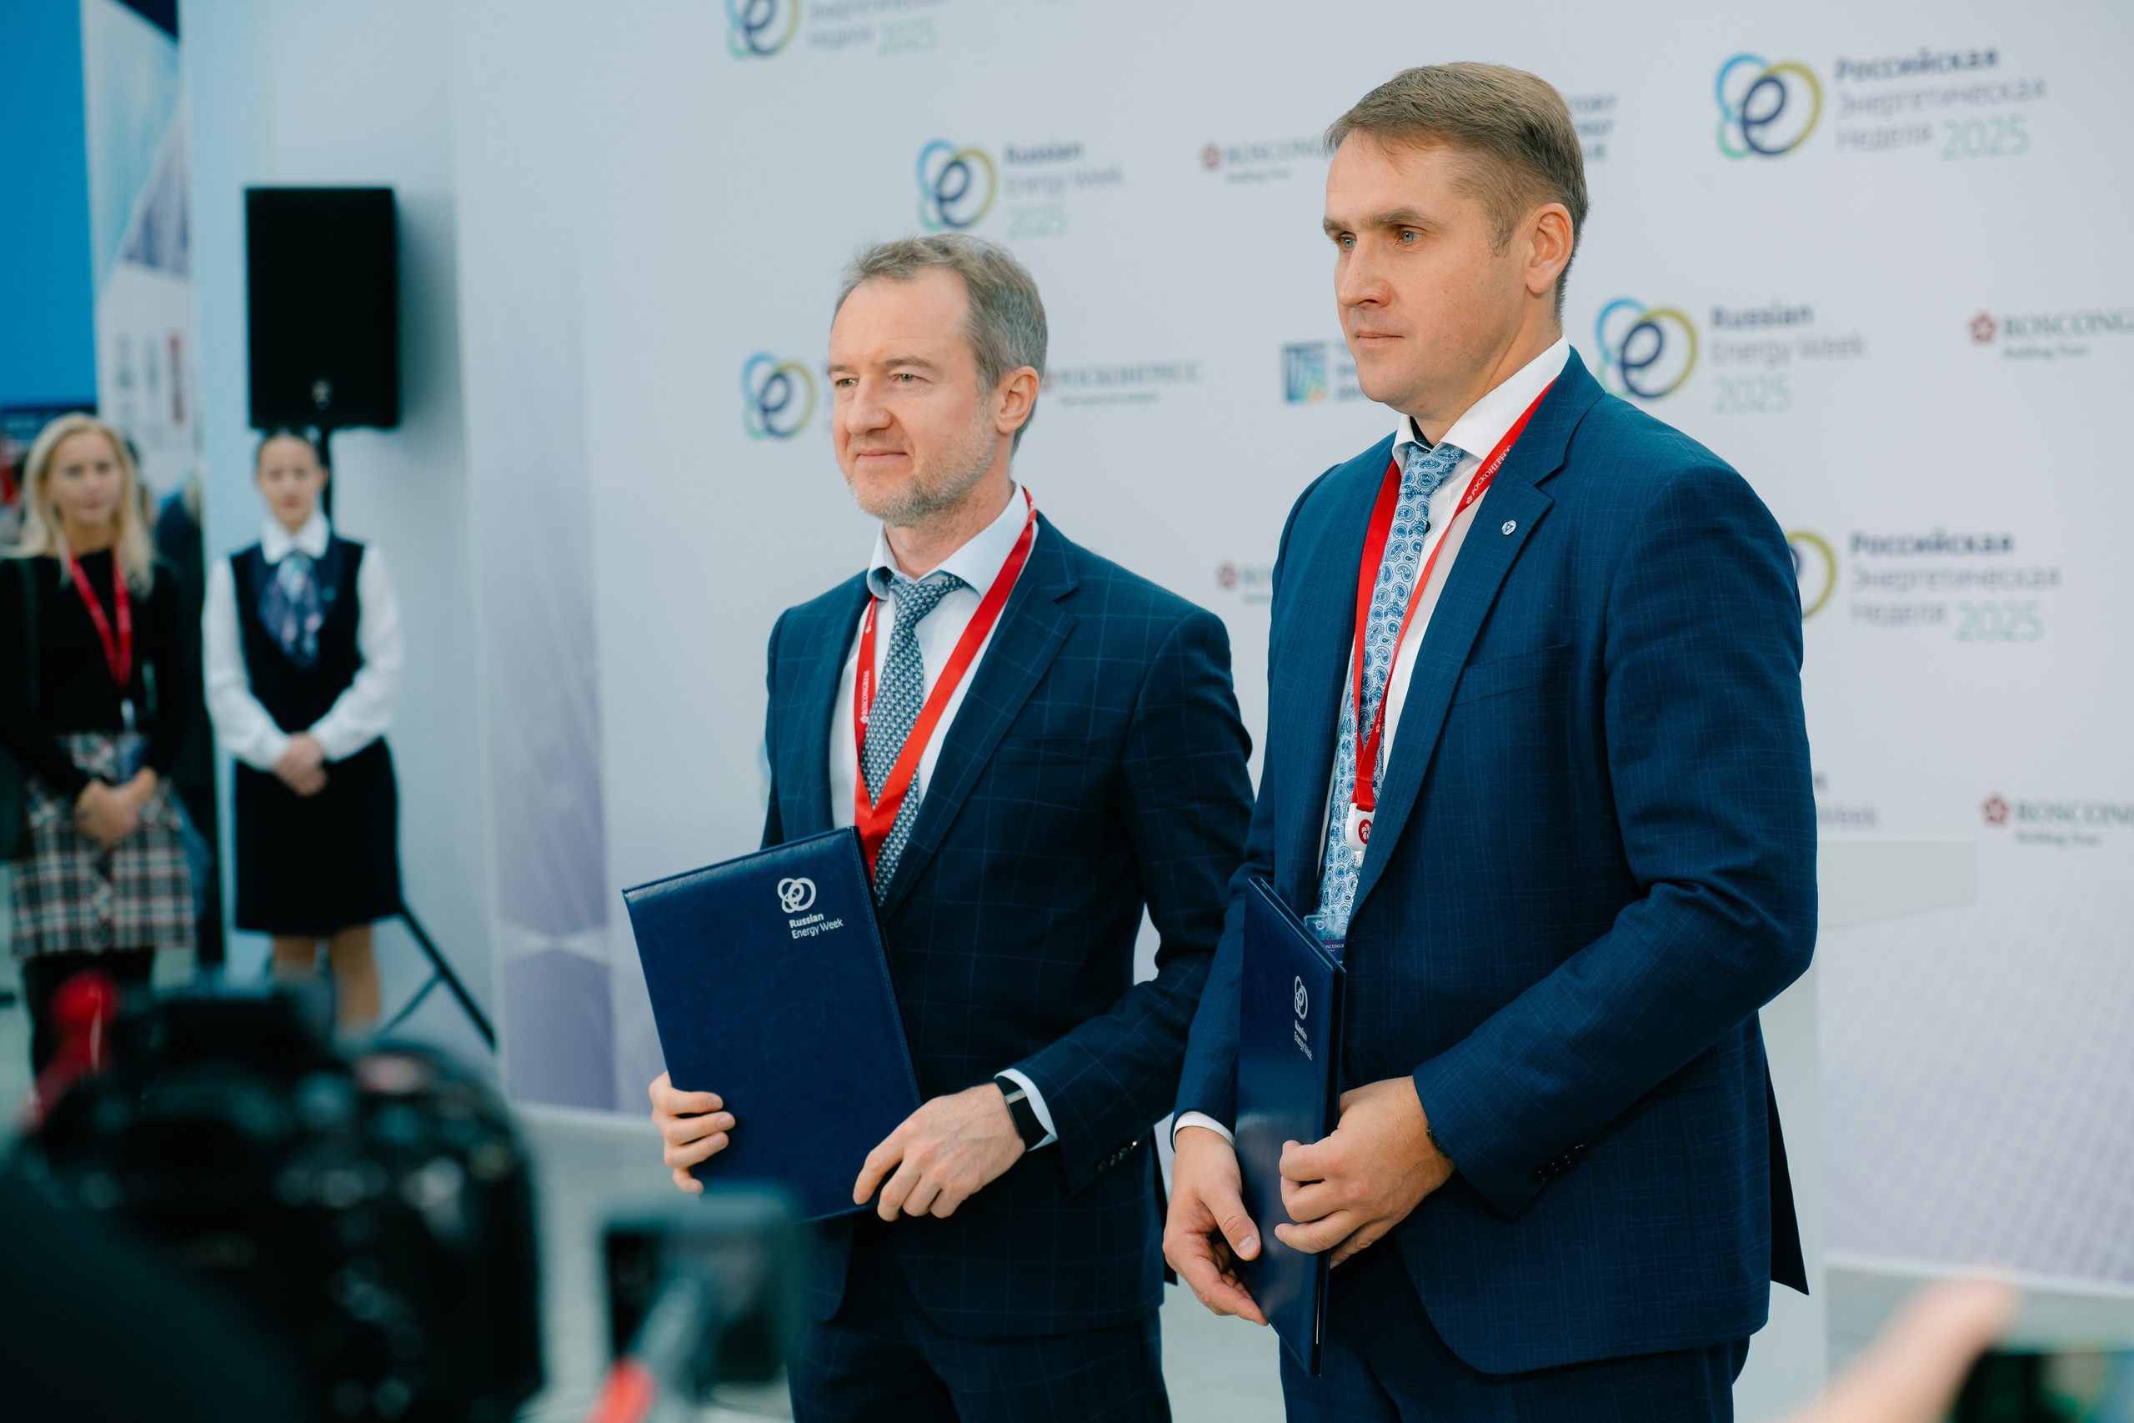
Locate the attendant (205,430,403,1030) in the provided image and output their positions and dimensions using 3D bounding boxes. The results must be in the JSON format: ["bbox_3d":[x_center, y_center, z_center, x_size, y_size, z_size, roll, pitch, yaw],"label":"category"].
[{"bbox_3d":[-1.718,0.197,9.452,0.470,1.670,0.310,-3,4,-16],"label":"attendant"}]

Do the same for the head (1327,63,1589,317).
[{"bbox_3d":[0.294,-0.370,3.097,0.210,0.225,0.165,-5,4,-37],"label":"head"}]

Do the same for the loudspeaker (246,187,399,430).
[{"bbox_3d":[-1.902,-1.030,10.600,0.380,0.610,0.360,-1,4,-7],"label":"loudspeaker"}]

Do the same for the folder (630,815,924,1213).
[{"bbox_3d":[-0.236,0.275,3.482,0.218,0.308,0.018,-16,-4,20],"label":"folder"}]

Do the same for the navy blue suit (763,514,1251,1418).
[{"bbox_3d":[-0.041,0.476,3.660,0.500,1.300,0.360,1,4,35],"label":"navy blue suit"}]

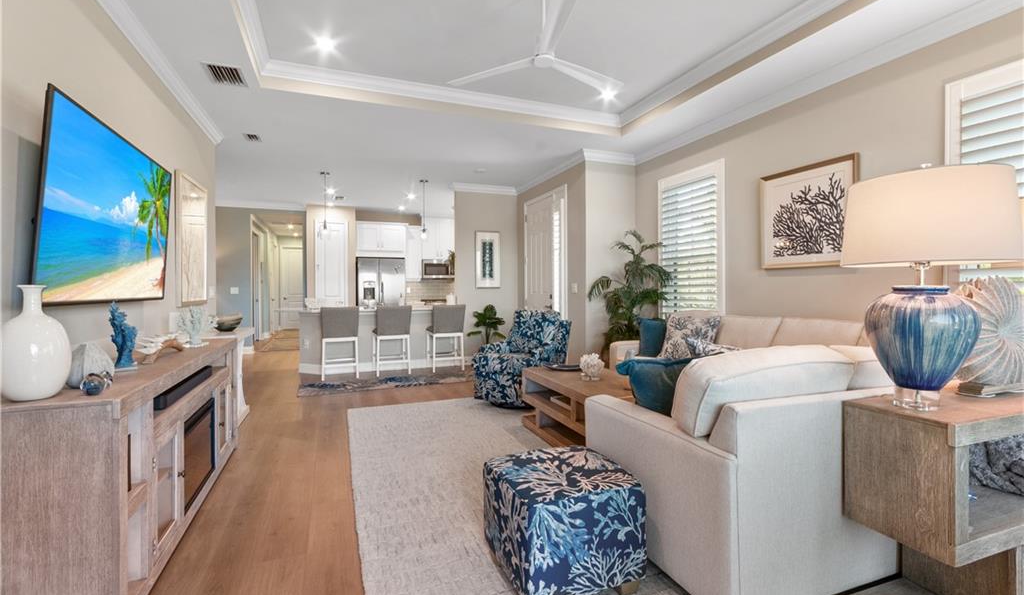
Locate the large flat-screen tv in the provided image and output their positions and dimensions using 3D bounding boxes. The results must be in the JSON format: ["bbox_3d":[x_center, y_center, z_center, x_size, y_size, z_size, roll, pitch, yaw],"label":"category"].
[{"bbox_3d":[-2.296,-0.438,2.482,0.050,0.915,1.580,4,-1,-24],"label":"large flat-screen tv"}]

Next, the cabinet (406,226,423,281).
[{"bbox_3d":[-2.130,-0.904,9.089,0.350,1.130,0.330,0,1,-23],"label":"cabinet"}]

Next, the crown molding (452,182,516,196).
[{"bbox_3d":[-0.424,-1.811,7.185,1.183,0.115,0.095,-1,1,-23],"label":"crown molding"}]

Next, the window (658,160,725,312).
[{"bbox_3d":[1.904,-0.473,4.579,0.080,1.763,0.903,0,1,-23],"label":"window"}]

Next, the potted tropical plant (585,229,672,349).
[{"bbox_3d":[1.431,0.176,5.321,0.880,1.900,0.780,-1,1,-23],"label":"potted tropical plant"}]

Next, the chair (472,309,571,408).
[{"bbox_3d":[0.146,0.672,4.874,0.790,0.950,0.890,0,1,35],"label":"chair"}]

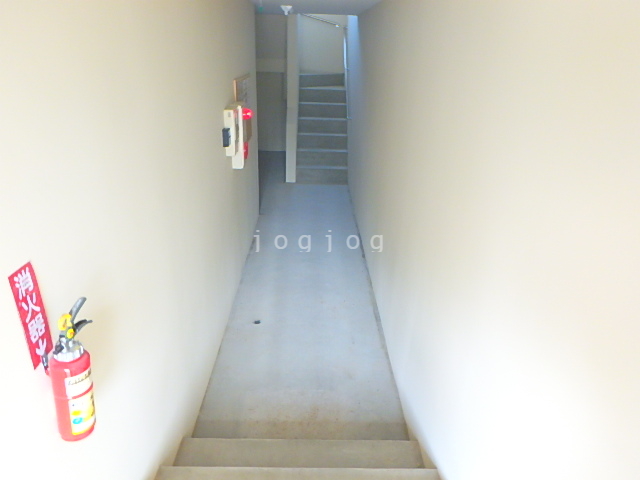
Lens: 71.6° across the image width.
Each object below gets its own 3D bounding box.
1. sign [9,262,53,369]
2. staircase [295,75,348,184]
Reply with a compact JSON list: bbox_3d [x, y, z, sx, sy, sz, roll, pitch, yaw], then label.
[{"bbox_3d":[-0.646,0.173,1.004,0.008,0.240,0.079,2,24,-2],"label":"sign"},{"bbox_3d":[0.046,-1.926,7.497,0.820,1.480,1.950,2,24,-2],"label":"staircase"}]

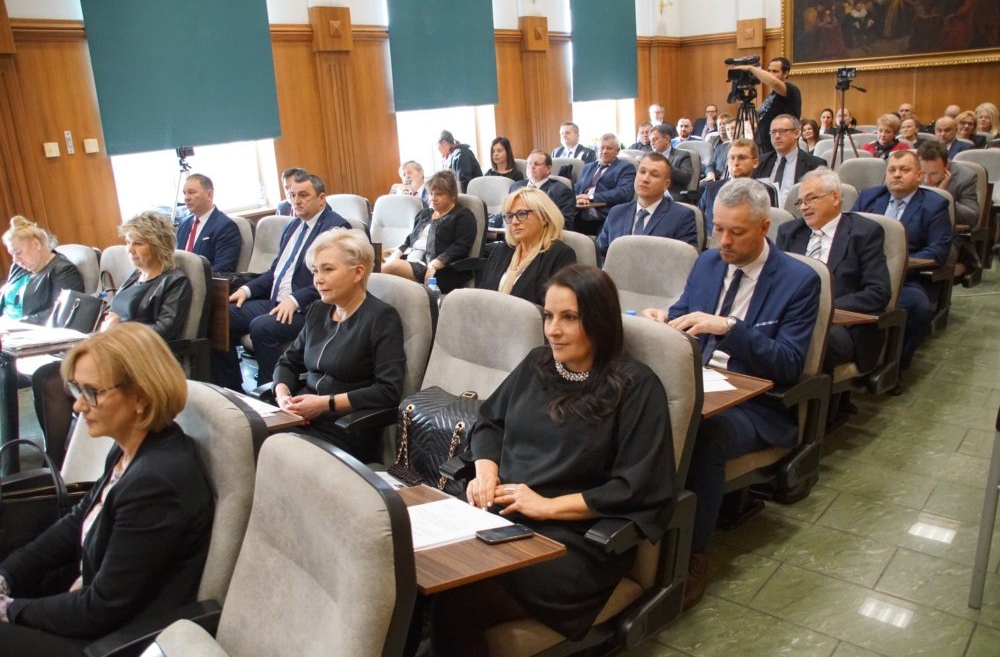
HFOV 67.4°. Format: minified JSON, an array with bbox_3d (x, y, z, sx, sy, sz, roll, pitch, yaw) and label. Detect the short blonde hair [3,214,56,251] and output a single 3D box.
[{"bbox_3d":[-2.384,-0.471,3.800,0.240,0.210,0.210,-16,20,-34],"label":"short blonde hair"}]

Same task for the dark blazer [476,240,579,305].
[{"bbox_3d":[0.144,-0.082,3.314,0.370,0.580,0.450,-15,20,-33],"label":"dark blazer"}]

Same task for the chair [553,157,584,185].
[{"bbox_3d":[0.452,-1.054,7.076,0.550,1.000,0.680,3,17,23],"label":"chair"}]

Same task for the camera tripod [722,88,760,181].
[{"bbox_3d":[2.373,-1.583,7.482,0.700,1.470,0.700,10,20,39],"label":"camera tripod"}]

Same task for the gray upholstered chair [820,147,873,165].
[{"bbox_3d":[2.808,-1.033,6.298,0.540,0.920,0.600,10,22,39],"label":"gray upholstered chair"}]

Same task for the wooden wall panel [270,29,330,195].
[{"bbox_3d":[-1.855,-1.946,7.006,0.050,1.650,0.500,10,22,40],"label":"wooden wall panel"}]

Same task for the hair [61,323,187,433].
[{"bbox_3d":[-0.797,0.106,1.592,0.200,0.255,0.235,7,20,35],"label":"hair"}]

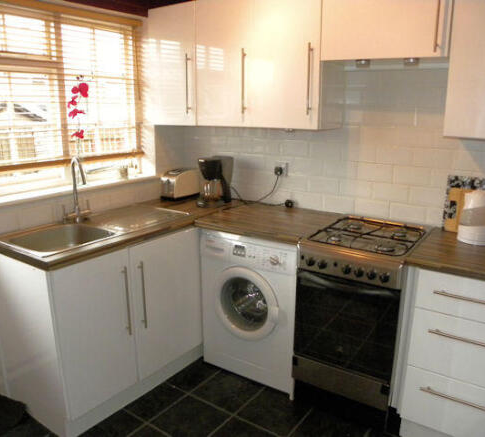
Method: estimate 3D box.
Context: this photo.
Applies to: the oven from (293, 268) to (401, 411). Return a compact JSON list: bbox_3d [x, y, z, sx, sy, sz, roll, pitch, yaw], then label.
[{"bbox_3d":[0.618,0.494,2.241,0.490,0.590,0.580,10,17,35],"label":"oven"}]

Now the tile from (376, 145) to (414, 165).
[{"bbox_3d":[0.819,-0.343,2.362,0.200,0.100,0.010,10,16,34],"label":"tile"}]

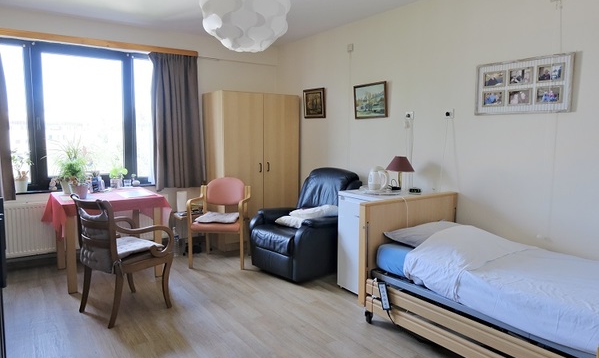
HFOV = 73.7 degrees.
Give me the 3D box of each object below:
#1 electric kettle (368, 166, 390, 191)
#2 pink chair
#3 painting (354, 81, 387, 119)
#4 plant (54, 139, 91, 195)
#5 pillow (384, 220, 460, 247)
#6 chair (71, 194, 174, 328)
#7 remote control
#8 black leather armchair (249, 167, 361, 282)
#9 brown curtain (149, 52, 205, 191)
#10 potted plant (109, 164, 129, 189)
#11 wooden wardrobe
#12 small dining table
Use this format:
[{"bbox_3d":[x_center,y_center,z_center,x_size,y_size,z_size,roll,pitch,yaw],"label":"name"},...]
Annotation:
[{"bbox_3d":[0.675,-0.006,3.401,0.180,0.210,0.135,4,7,30],"label":"electric kettle"},{"bbox_3d":[-0.809,0.448,4.204,0.570,0.850,0.560,1,6,5],"label":"pink chair"},{"bbox_3d":[0.711,-0.789,4.050,0.030,0.340,0.450,-9,10,-35],"label":"painting"},{"bbox_3d":[-2.131,-0.102,3.738,0.360,0.520,0.360,-4,8,-35],"label":"plant"},{"bbox_3d":[0.978,0.390,2.705,0.650,0.150,0.450,-4,7,-36],"label":"pillow"},{"bbox_3d":[-1.326,0.559,3.017,0.535,0.875,0.540,5,8,37],"label":"chair"},{"bbox_3d":[0.538,0.737,2.511,0.030,0.165,0.062,-4,-10,-36],"label":"remote control"},{"bbox_3d":[0.092,0.398,4.092,0.890,0.990,0.790,-5,8,-40],"label":"black leather armchair"},{"bbox_3d":[-1.391,-0.650,4.580,0.560,1.540,0.130,-4,8,-35],"label":"brown curtain"},{"bbox_3d":[-1.946,-0.027,4.296,0.180,0.260,0.180,-4,7,-36],"label":"potted plant"},{"bbox_3d":[-0.588,-0.117,4.979,1.030,1.810,0.570,-4,8,-35],"label":"wooden wardrobe"},{"bbox_3d":[-1.831,0.521,3.840,0.880,0.745,0.870,-4,7,-36],"label":"small dining table"}]

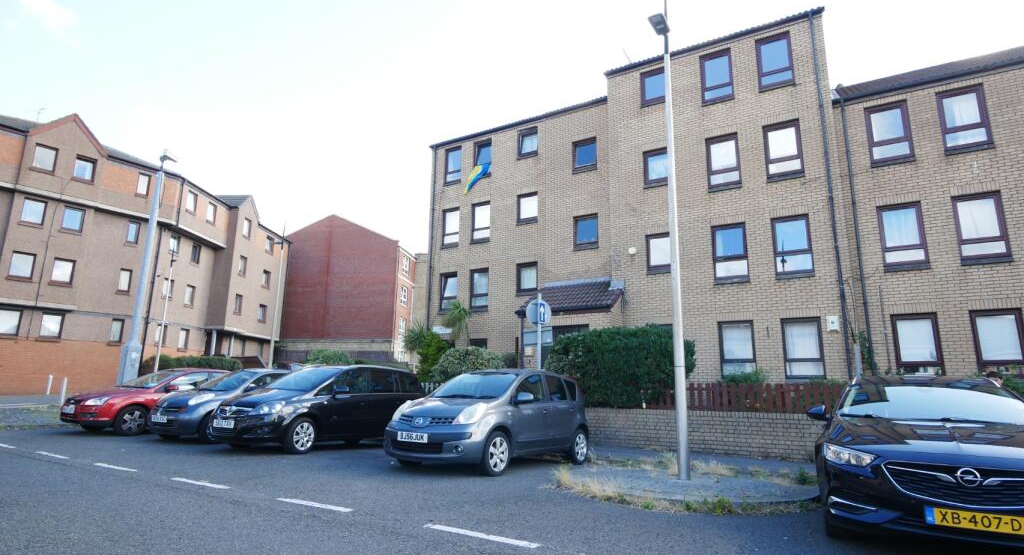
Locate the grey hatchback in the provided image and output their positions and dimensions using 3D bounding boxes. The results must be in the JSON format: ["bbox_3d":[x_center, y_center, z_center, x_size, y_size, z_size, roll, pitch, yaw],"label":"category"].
[{"bbox_3d":[-0.196,2.243,8.614,1.750,1.550,4.083,-6,-16,32],"label":"grey hatchback"}]

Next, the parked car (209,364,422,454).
[{"bbox_3d":[-3.593,2.585,10.726,1.861,1.635,4.467,-6,-16,30],"label":"parked car"}]

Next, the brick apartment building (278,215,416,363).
[{"bbox_3d":[-15.334,2.290,49.245,12.200,14.450,7.500,-1,-12,9],"label":"brick apartment building"}]

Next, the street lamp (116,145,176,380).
[{"bbox_3d":[-12.044,-0.063,17.599,0.620,8.730,0.800,-8,-14,36],"label":"street lamp"}]

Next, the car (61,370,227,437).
[{"bbox_3d":[-8.050,2.981,12.847,1.900,1.480,4.342,-6,-16,30],"label":"car"}]

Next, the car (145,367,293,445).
[{"bbox_3d":[-5.963,2.860,12.011,1.720,1.540,3.715,-6,-16,30],"label":"car"}]

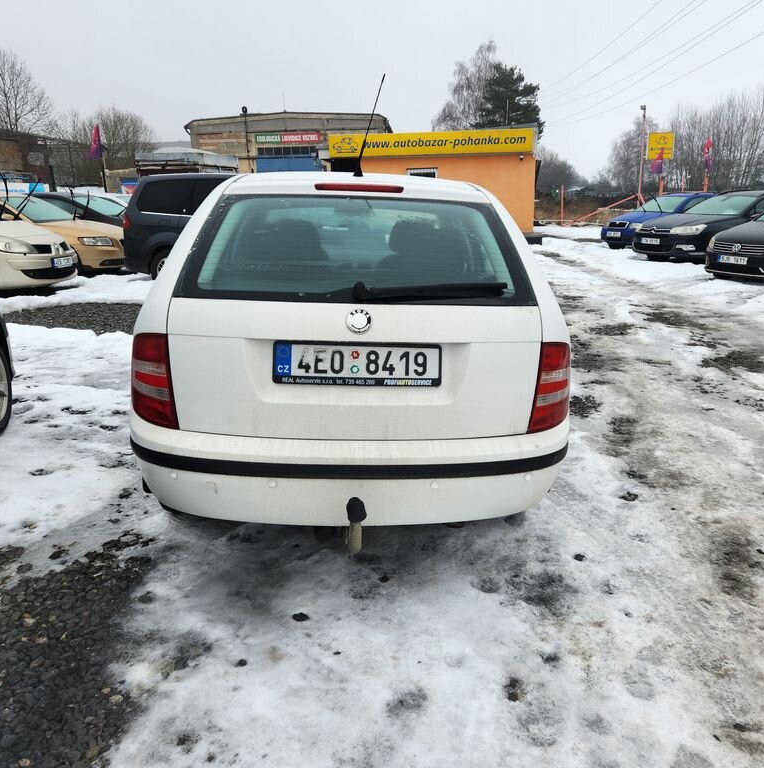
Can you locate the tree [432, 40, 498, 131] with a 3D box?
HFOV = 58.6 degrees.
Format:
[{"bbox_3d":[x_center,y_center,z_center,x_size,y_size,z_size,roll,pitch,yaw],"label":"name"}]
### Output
[{"bbox_3d":[7.710,-22.018,58.790,7.200,13.960,7.200,2,16,7],"label":"tree"}]

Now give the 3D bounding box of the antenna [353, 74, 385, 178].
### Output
[{"bbox_3d":[-0.043,-0.941,2.495,0.050,0.390,0.060,15,40,-4],"label":"antenna"}]

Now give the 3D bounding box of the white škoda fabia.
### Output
[{"bbox_3d":[-0.215,-0.487,4.200,1.670,1.460,4.260,0,15,-4],"label":"white škoda fabia"}]

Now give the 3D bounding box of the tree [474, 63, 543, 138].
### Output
[{"bbox_3d":[10.227,-20.014,55.811,6.400,11.680,6.400,3,16,9],"label":"tree"}]

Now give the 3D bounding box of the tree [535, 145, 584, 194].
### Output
[{"bbox_3d":[19.642,-22.547,74.229,7.000,6.780,7.000,4,16,14],"label":"tree"}]

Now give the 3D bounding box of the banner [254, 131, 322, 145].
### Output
[{"bbox_3d":[-5.815,-15.219,42.093,4.270,0.640,0.080,3,16,10],"label":"banner"}]

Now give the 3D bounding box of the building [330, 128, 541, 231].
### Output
[{"bbox_3d":[1.979,-7.315,24.524,6.900,3.300,4.800,2,15,11],"label":"building"}]

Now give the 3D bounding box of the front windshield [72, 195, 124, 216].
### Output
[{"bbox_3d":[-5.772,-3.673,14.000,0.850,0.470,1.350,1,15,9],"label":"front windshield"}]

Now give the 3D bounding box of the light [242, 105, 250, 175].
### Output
[{"bbox_3d":[-6.134,-9.884,31.500,0.300,5.700,0.300,-1,15,0],"label":"light"}]

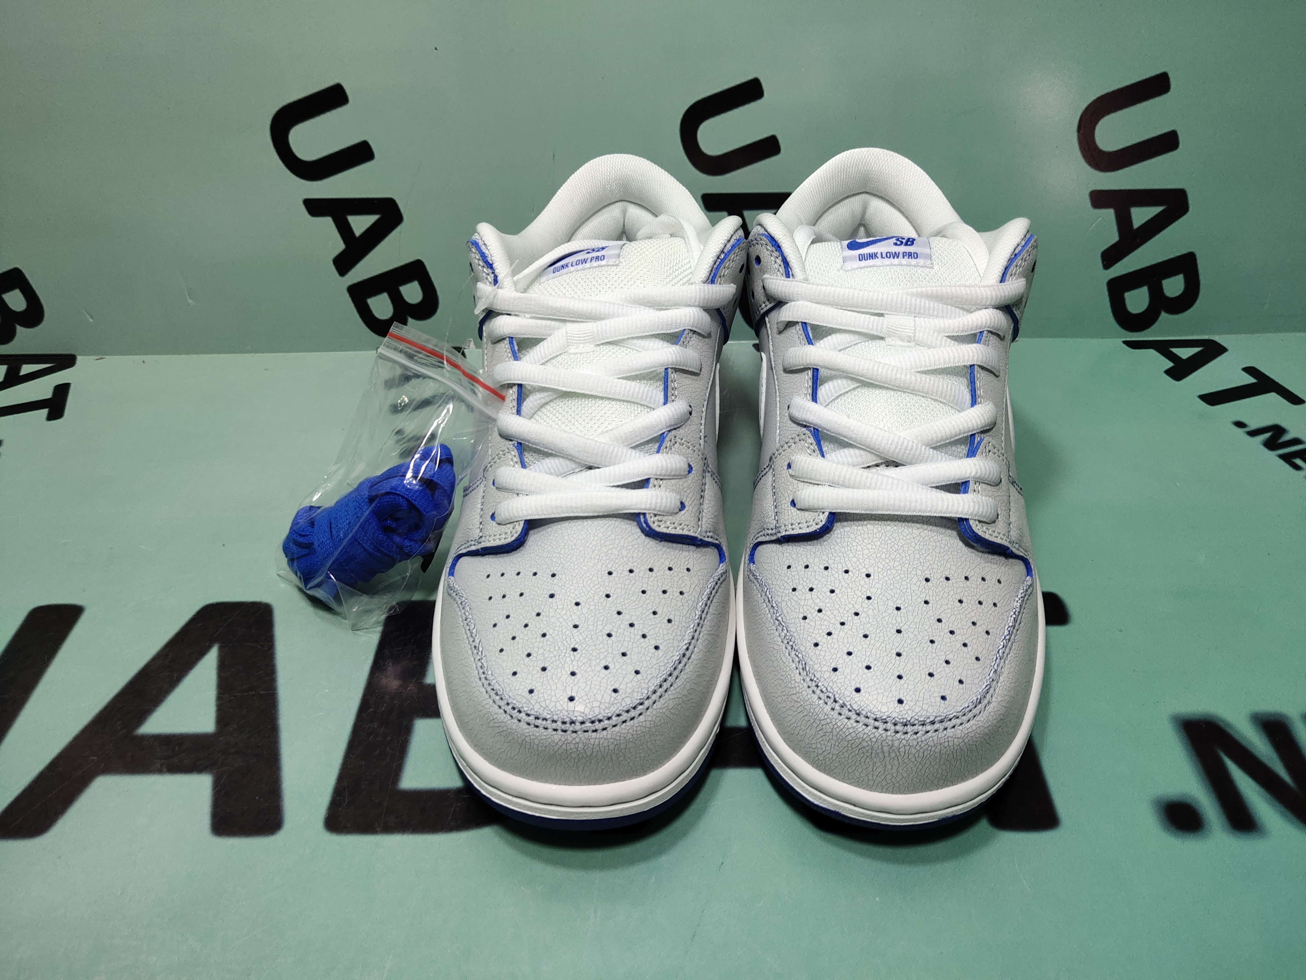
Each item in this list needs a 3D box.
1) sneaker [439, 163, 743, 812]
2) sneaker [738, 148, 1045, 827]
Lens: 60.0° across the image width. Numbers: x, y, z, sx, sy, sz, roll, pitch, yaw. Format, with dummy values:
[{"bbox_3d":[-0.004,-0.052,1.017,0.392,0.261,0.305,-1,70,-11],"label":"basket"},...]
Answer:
[{"bbox_3d":[-0.021,-0.026,0.424,0.108,0.124,0.296,1,36,3],"label":"sneaker"},{"bbox_3d":[0.087,-0.026,0.422,0.108,0.124,0.296,2,36,4],"label":"sneaker"}]

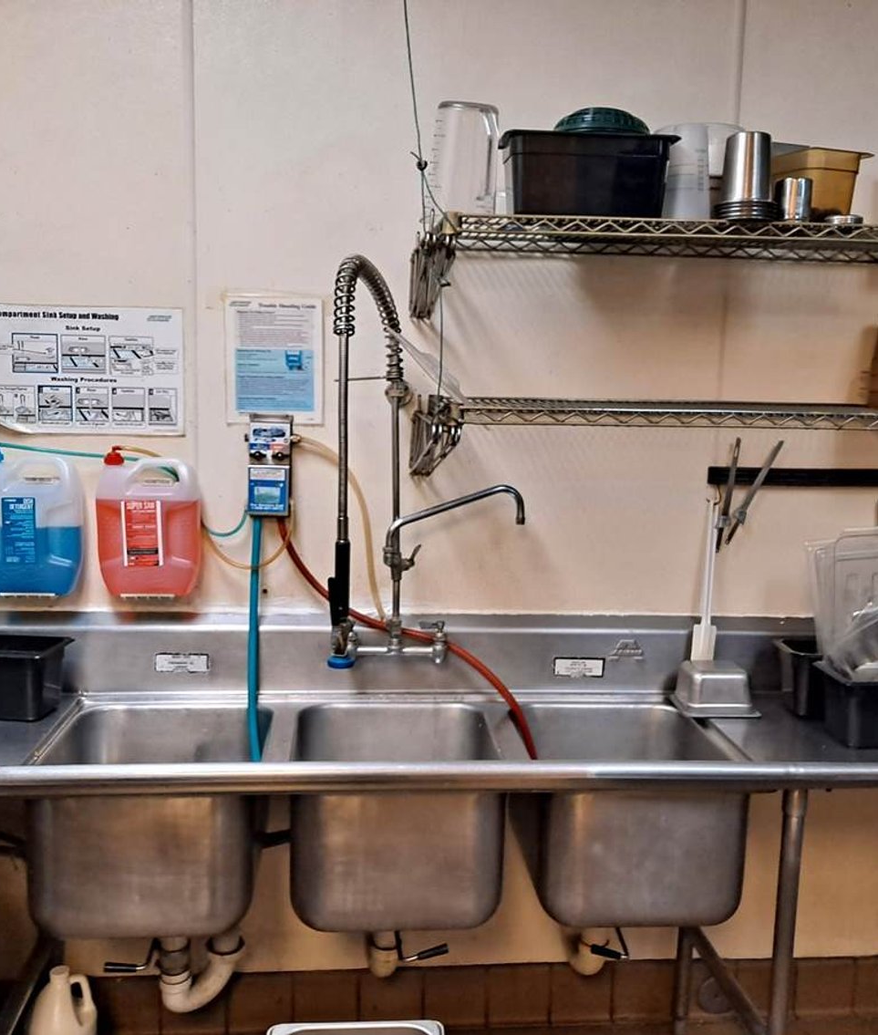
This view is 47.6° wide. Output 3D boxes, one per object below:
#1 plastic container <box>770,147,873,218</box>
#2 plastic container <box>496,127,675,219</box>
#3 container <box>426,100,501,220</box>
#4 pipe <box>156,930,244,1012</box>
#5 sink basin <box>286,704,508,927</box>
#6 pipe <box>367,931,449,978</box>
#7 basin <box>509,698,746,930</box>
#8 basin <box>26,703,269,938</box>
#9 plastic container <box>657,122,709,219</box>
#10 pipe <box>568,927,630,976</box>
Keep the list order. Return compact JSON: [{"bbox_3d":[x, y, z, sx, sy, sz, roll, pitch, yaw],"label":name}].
[{"bbox_3d":[0.769,-0.671,2.091,0.167,0.152,0.205,-1,8,-20],"label":"plastic container"},{"bbox_3d":[0.290,-0.663,1.999,0.325,0.156,0.178,1,7,-4],"label":"plastic container"},{"bbox_3d":[0.042,-0.690,1.946,0.160,0.230,0.150,1,7,-4],"label":"container"},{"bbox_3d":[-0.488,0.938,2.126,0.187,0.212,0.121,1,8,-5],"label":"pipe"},{"bbox_3d":[-0.093,0.618,2.082,0.417,0.333,0.429,1,8,-5],"label":"sink basin"},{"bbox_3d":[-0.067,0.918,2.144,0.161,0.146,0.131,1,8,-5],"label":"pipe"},{"bbox_3d":[0.388,0.625,2.124,0.417,0.333,0.429,1,8,-5],"label":"basin"},{"bbox_3d":[-0.561,0.610,2.050,0.412,0.333,0.440,1,7,-4],"label":"basin"},{"bbox_3d":[0.500,-0.680,1.998,0.096,0.200,0.096,1,7,-4],"label":"plastic container"},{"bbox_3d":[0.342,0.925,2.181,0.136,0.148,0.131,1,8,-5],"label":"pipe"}]

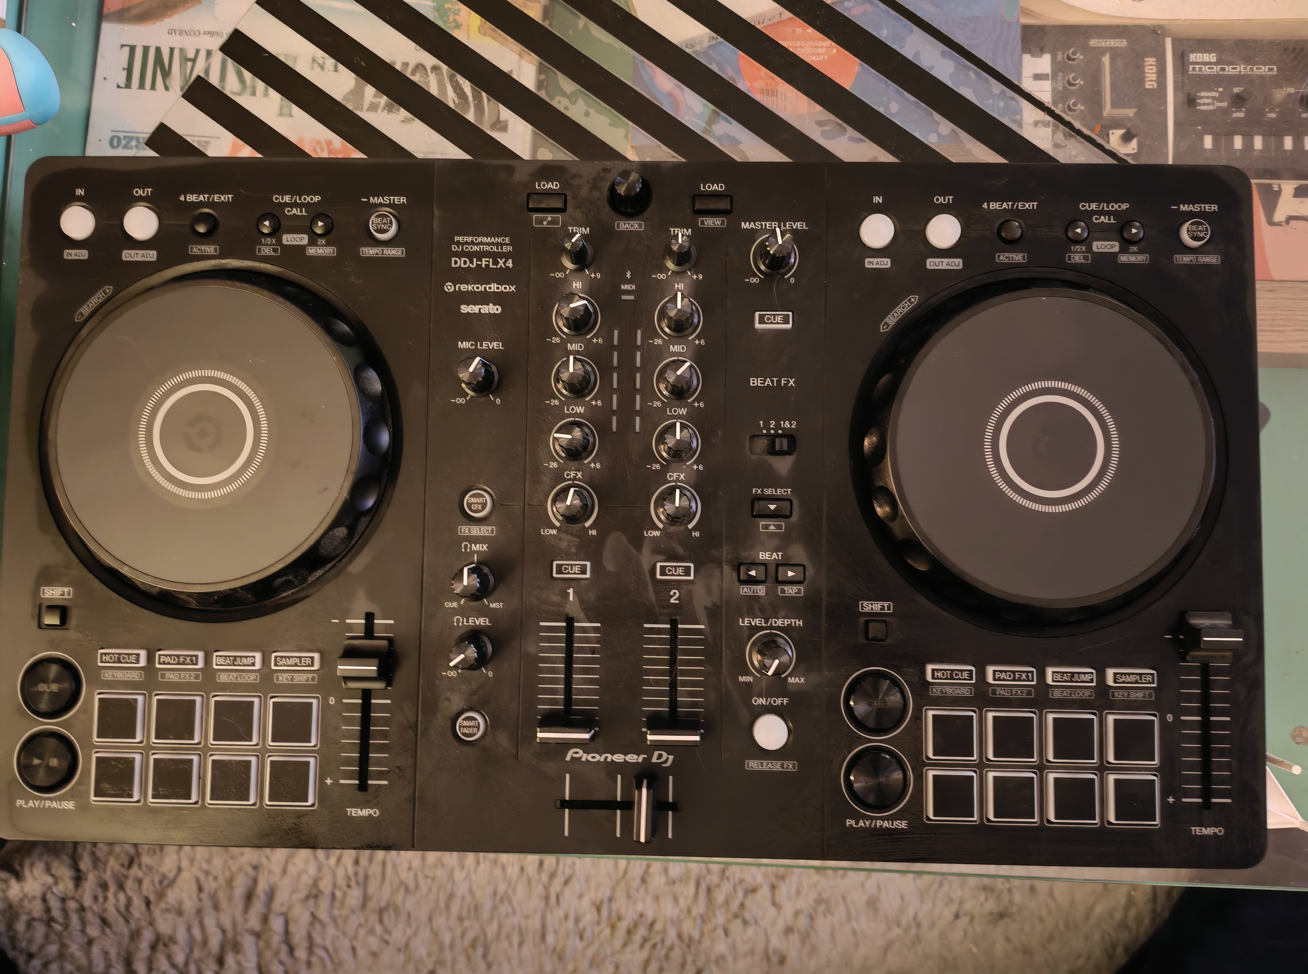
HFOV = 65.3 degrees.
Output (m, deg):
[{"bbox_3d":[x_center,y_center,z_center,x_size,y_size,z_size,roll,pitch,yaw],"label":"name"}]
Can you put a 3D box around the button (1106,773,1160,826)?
[{"bbox_3d":[0.178,0.116,0.379,0.018,0.003,0.018,1,86,1],"label":"button"}]

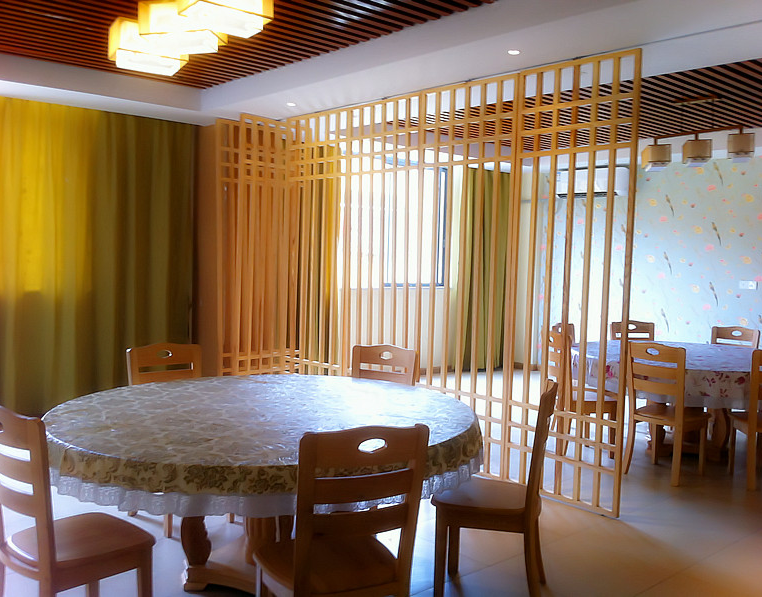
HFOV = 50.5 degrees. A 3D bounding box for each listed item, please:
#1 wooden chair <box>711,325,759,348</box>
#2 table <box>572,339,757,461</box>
[{"bbox_3d":[2.772,0.694,6.621,0.474,0.933,0.444,-1,4,-37],"label":"wooden chair"},{"bbox_3d":[2.252,0.799,5.910,1.725,0.784,1.725,1,3,0],"label":"table"}]

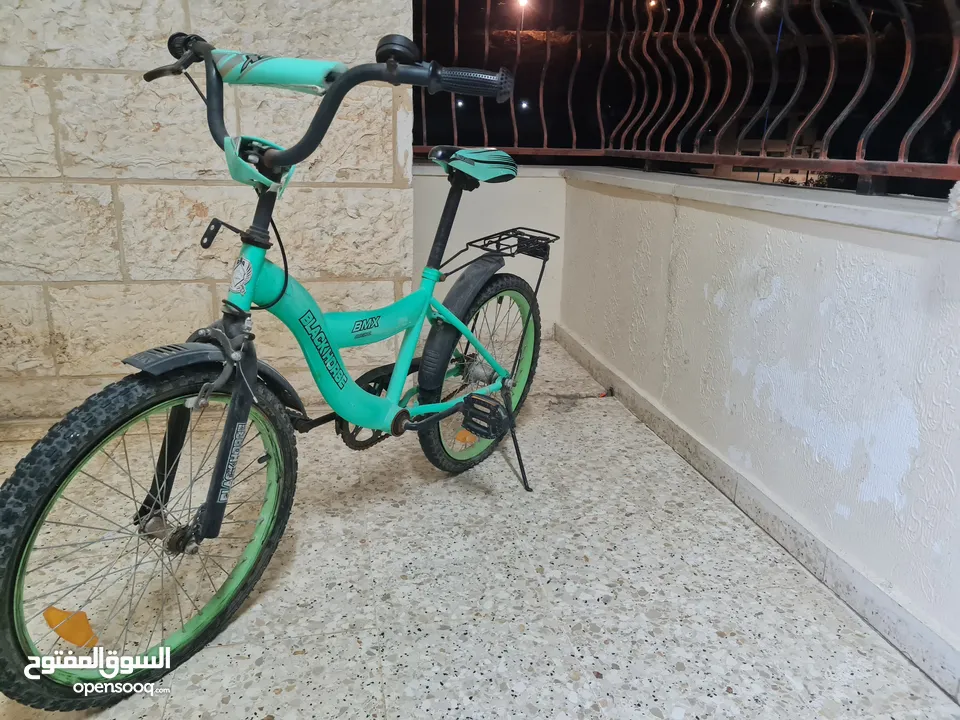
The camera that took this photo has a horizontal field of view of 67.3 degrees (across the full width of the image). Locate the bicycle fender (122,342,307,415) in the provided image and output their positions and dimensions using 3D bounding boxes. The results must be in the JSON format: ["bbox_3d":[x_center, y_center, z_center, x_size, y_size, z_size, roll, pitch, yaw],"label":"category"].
[{"bbox_3d":[-0.357,0.041,1.045,0.064,0.190,0.305,19,23,26],"label":"bicycle fender"}]

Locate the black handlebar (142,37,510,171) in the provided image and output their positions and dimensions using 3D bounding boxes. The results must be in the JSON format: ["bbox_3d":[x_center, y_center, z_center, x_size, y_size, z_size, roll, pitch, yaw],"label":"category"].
[{"bbox_3d":[-0.256,-0.351,0.982,0.610,0.190,0.150,19,23,26],"label":"black handlebar"}]

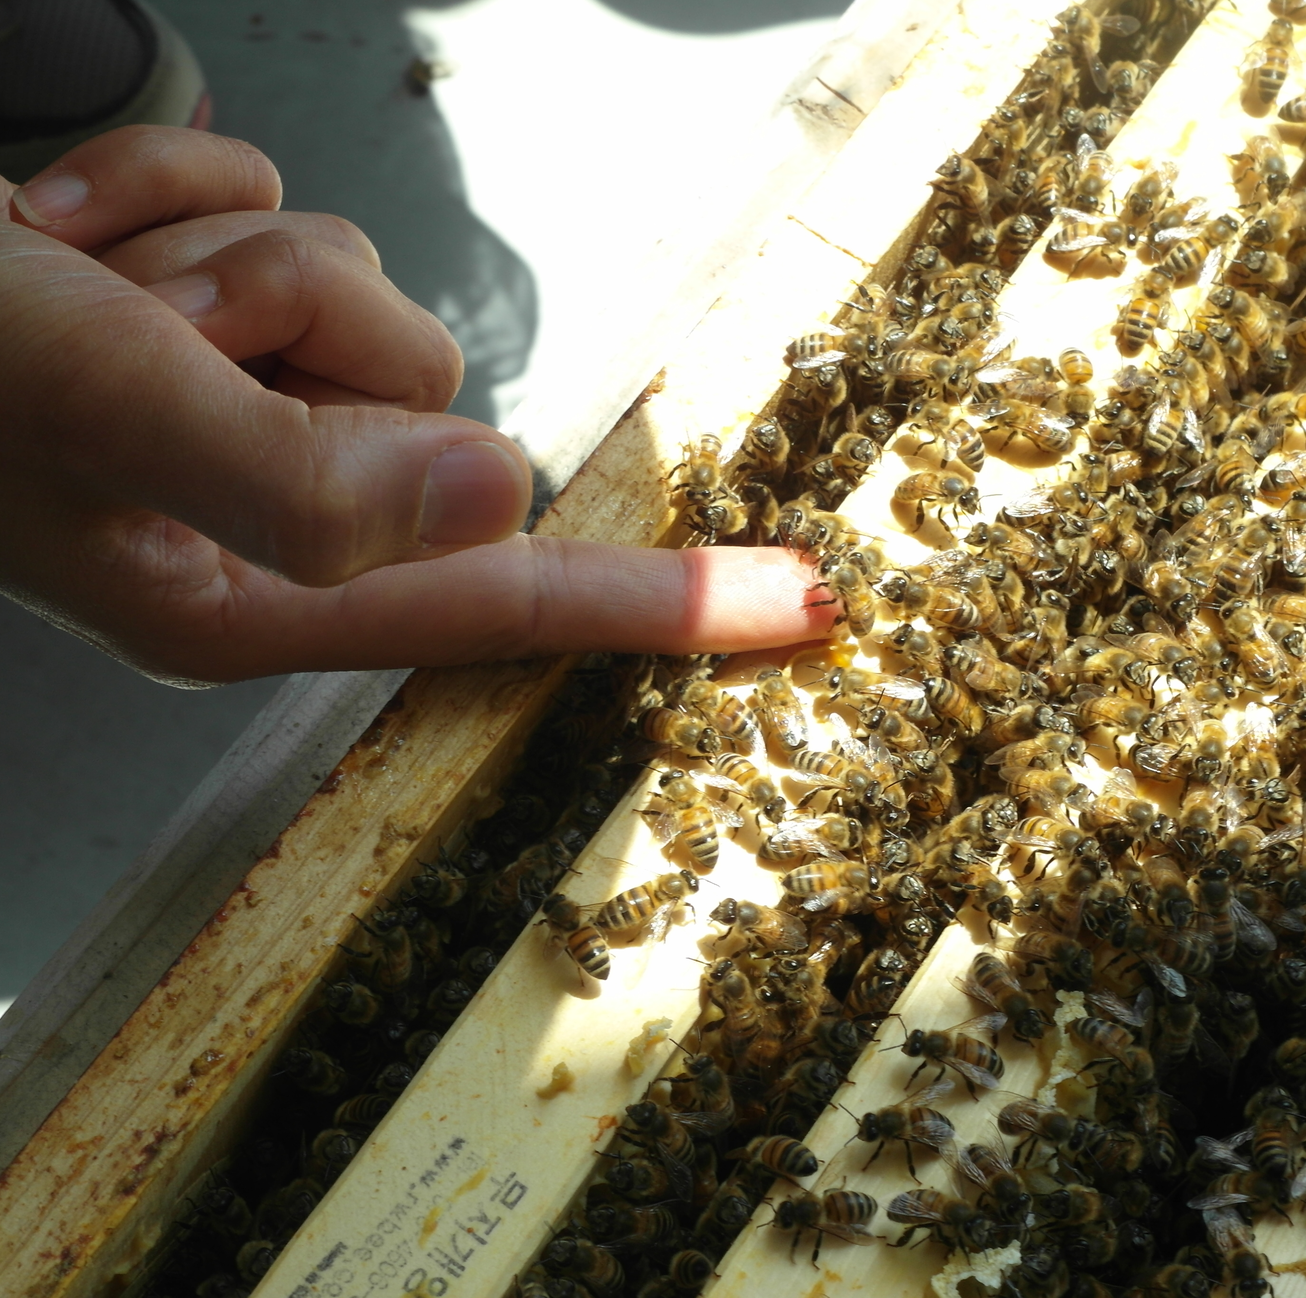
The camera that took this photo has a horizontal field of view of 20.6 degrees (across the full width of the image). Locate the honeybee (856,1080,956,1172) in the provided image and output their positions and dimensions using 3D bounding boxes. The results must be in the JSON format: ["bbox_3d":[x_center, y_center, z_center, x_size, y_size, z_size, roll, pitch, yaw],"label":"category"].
[{"bbox_3d":[0.033,0.062,0.462,0.013,0.005,0.011,2,60,0],"label":"honeybee"}]

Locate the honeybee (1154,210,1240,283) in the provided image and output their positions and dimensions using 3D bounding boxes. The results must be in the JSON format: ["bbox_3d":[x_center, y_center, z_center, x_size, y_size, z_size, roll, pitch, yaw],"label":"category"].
[{"bbox_3d":[0.079,-0.059,0.521,0.013,0.005,0.009,-34,66,-13],"label":"honeybee"}]

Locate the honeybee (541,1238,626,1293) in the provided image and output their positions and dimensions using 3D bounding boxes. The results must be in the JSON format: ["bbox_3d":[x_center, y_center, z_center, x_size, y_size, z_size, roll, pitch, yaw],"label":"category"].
[{"bbox_3d":[-0.009,0.080,0.466,0.005,0.013,0.006,12,74,53],"label":"honeybee"}]

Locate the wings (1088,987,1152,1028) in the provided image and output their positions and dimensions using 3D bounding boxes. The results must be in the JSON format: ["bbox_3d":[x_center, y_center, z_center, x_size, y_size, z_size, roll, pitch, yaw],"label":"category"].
[{"bbox_3d":[0.063,0.048,0.486,0.009,0.003,0.005,25,65,13],"label":"wings"}]

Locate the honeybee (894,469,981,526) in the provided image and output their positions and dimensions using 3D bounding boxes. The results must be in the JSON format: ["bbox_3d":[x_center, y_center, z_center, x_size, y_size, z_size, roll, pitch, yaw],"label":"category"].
[{"bbox_3d":[0.040,-0.021,0.510,0.012,0.005,0.009,13,61,6],"label":"honeybee"}]

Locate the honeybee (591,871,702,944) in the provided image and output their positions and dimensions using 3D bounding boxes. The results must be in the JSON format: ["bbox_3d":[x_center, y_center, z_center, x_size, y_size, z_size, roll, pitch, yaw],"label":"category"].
[{"bbox_3d":[-0.001,0.034,0.477,0.015,0.005,0.008,-23,63,-14],"label":"honeybee"}]

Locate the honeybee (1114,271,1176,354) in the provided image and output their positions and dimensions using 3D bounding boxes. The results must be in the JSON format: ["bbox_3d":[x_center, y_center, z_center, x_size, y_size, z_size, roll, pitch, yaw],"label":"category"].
[{"bbox_3d":[0.073,-0.049,0.527,0.007,0.005,0.015,19,61,9],"label":"honeybee"}]

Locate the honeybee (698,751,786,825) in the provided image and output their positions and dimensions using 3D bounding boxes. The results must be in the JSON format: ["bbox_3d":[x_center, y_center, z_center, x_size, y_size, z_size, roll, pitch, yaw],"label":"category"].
[{"bbox_3d":[0.013,0.019,0.486,0.007,0.005,0.013,-41,68,-16],"label":"honeybee"}]

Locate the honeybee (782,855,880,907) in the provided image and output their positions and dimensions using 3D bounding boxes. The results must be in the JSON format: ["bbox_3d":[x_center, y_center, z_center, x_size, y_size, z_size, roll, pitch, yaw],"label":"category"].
[{"bbox_3d":[0.024,0.031,0.479,0.013,0.005,0.007,-2,60,-2],"label":"honeybee"}]

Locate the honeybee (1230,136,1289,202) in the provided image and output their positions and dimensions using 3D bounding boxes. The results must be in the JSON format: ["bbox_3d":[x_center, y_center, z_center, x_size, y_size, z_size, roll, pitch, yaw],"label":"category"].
[{"bbox_3d":[0.092,-0.072,0.541,0.007,0.005,0.013,-8,61,-6],"label":"honeybee"}]

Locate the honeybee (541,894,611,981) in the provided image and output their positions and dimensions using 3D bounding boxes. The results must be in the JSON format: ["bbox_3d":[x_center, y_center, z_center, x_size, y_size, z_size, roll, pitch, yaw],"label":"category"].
[{"bbox_3d":[-0.011,0.039,0.490,0.007,0.006,0.015,-33,67,-16],"label":"honeybee"}]

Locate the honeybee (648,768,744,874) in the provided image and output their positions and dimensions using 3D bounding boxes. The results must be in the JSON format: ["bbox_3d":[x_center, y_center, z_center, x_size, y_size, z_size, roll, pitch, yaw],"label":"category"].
[{"bbox_3d":[0.005,0.023,0.484,0.011,0.005,0.015,-21,64,-7],"label":"honeybee"}]

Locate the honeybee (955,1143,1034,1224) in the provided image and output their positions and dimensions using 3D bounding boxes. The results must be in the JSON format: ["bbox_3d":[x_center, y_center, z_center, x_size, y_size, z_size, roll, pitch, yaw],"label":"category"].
[{"bbox_3d":[0.043,0.068,0.459,0.008,0.005,0.013,-40,68,-16],"label":"honeybee"}]

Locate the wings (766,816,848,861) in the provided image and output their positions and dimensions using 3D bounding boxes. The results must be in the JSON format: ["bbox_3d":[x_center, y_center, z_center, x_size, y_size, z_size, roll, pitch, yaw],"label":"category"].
[{"bbox_3d":[0.021,0.026,0.496,0.011,0.003,0.007,-14,63,-7],"label":"wings"}]

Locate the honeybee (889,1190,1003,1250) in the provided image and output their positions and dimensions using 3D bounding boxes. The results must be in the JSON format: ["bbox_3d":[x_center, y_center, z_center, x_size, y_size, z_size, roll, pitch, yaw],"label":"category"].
[{"bbox_3d":[0.037,0.072,0.457,0.014,0.005,0.007,9,64,8],"label":"honeybee"}]

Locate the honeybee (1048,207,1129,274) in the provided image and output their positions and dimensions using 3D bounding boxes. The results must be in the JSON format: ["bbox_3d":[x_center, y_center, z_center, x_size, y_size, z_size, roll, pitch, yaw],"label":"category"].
[{"bbox_3d":[0.065,-0.061,0.534,0.014,0.005,0.010,-7,60,-5],"label":"honeybee"}]

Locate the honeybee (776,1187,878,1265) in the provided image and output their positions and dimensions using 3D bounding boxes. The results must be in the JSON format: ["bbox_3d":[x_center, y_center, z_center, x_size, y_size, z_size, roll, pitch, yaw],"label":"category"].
[{"bbox_3d":[0.023,0.076,0.471,0.013,0.006,0.009,-9,62,-5],"label":"honeybee"}]

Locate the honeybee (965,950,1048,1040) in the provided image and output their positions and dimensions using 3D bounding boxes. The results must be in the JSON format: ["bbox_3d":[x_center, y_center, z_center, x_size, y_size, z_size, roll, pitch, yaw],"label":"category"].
[{"bbox_3d":[0.046,0.046,0.472,0.007,0.005,0.013,-26,64,-15],"label":"honeybee"}]

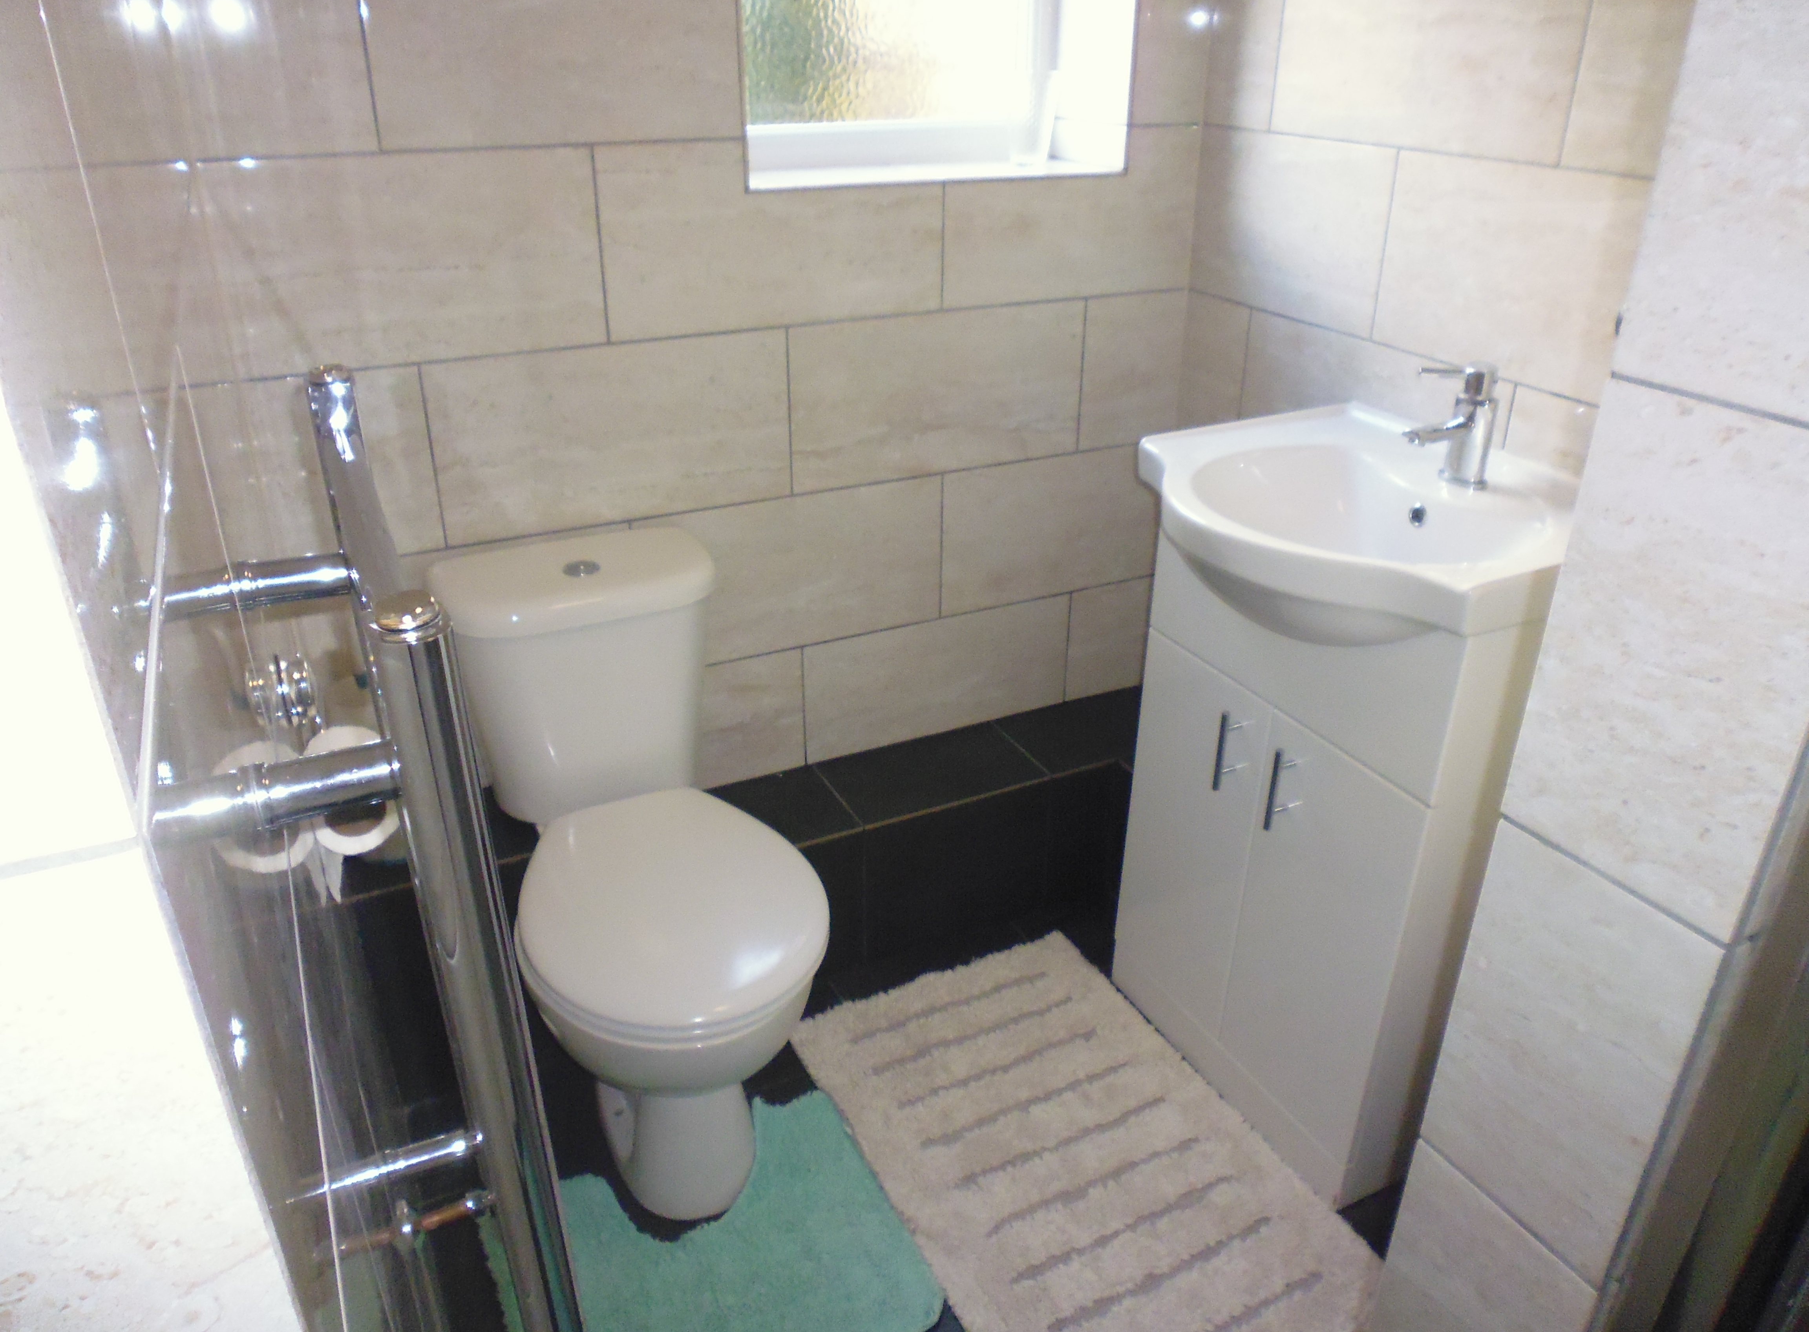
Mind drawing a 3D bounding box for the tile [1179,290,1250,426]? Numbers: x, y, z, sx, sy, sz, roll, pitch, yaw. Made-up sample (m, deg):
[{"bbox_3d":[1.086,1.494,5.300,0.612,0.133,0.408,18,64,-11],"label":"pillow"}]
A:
[{"bbox_3d":[0.507,-0.474,2.037,0.010,0.252,0.156,-12,29,-23],"label":"tile"}]

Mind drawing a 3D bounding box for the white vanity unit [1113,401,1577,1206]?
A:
[{"bbox_3d":[0.539,0.184,1.645,0.488,0.888,0.544,-12,29,-23],"label":"white vanity unit"}]

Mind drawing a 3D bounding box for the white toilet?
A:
[{"bbox_3d":[-0.340,0.294,1.660,0.364,0.743,0.678,-12,29,-23],"label":"white toilet"}]

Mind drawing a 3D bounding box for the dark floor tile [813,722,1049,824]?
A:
[{"bbox_3d":[0.047,0.182,2.119,0.346,0.010,0.210,-12,29,-23],"label":"dark floor tile"}]

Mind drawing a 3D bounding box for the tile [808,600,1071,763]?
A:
[{"bbox_3d":[0.063,0.016,2.154,0.502,0.218,0.010,-12,29,-23],"label":"tile"}]

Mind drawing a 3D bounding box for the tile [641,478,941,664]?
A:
[{"bbox_3d":[-0.169,-0.149,1.970,0.508,0.251,0.010,-12,29,-23],"label":"tile"}]

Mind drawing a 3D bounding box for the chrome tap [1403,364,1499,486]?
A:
[{"bbox_3d":[0.642,-0.280,1.457,0.140,0.140,0.053,-12,29,-23],"label":"chrome tap"}]

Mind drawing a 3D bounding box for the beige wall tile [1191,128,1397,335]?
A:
[{"bbox_3d":[0.562,-0.649,1.820,0.010,0.252,0.410,-12,29,-23],"label":"beige wall tile"}]

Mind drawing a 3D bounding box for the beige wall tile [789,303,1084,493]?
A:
[{"bbox_3d":[0.059,-0.420,1.929,0.502,0.252,0.010,-12,29,-23],"label":"beige wall tile"}]

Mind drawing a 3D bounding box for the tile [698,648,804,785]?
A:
[{"bbox_3d":[-0.393,0.114,1.981,0.508,0.231,0.010,-12,29,-23],"label":"tile"}]

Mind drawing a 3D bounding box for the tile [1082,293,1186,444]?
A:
[{"bbox_3d":[0.376,-0.491,2.096,0.195,0.251,0.010,-12,29,-23],"label":"tile"}]

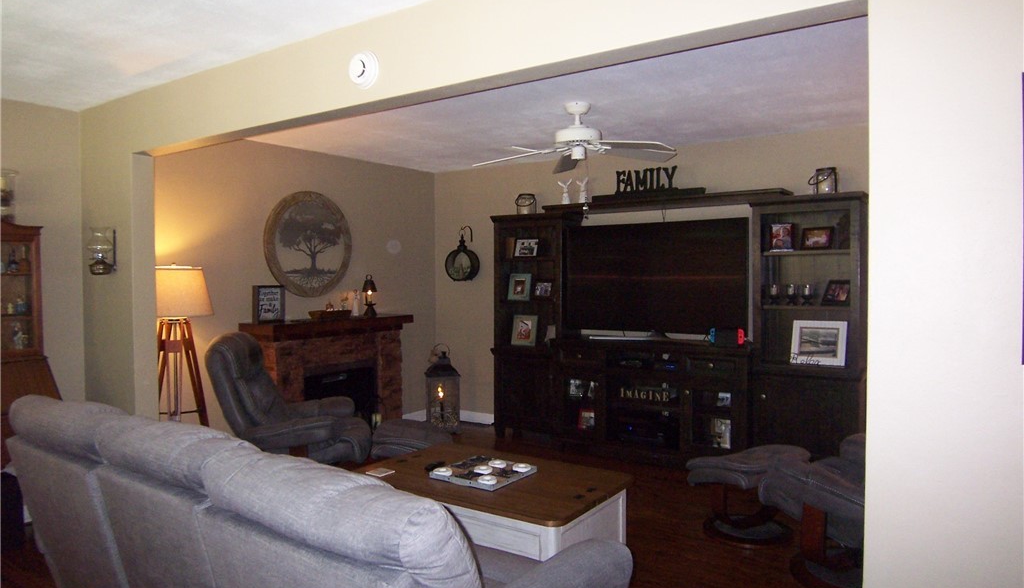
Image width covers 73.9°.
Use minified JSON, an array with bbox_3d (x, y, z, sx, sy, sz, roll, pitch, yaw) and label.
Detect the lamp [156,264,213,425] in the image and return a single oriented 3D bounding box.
[{"bbox_3d":[-2.104,0.565,4.269,0.520,1.485,0.520,1,2,34],"label":"lamp"}]

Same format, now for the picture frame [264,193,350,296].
[{"bbox_3d":[-1.590,-0.392,5.373,0.039,0.833,0.833,1,2,35],"label":"picture frame"}]

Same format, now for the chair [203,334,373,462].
[{"bbox_3d":[-1.371,0.782,4.362,0.880,1.040,0.790,0,2,-8],"label":"chair"}]

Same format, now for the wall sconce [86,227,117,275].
[{"bbox_3d":[-2.358,-0.249,3.903,0.145,0.275,0.160,1,2,34],"label":"wall sconce"}]

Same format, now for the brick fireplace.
[{"bbox_3d":[-1.438,0.735,5.503,0.410,1.074,1.420,1,2,34],"label":"brick fireplace"}]

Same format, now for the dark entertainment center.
[{"bbox_3d":[1.135,0.279,5.227,2.880,1.970,0.460,1,2,34],"label":"dark entertainment center"}]

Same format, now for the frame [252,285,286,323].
[{"bbox_3d":[-1.774,0.080,5.004,0.064,0.274,0.230,1,2,35],"label":"frame"}]

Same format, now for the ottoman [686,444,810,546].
[{"bbox_3d":[1.343,1.084,3.822,0.549,0.431,0.480,-1,2,-27],"label":"ottoman"}]

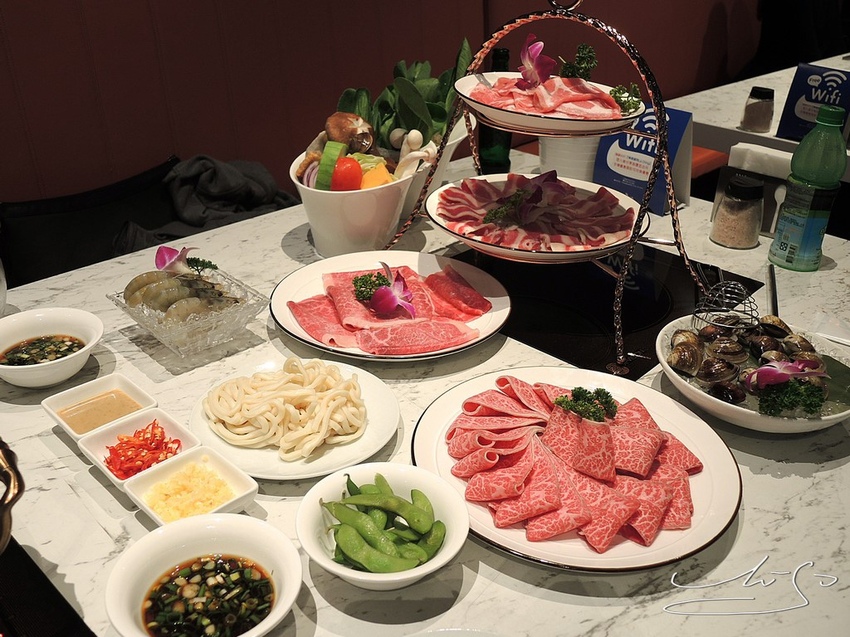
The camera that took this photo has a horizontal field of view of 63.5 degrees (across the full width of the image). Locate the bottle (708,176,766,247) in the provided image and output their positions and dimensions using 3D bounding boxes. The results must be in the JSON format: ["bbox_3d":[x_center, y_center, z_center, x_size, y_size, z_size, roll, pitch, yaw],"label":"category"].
[{"bbox_3d":[0.507,-0.173,1.104,0.077,0.098,0.077,2,28,0],"label":"bottle"}]

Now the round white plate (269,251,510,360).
[{"bbox_3d":[-0.041,-0.014,0.849,0.289,0.028,0.289,1,28,-1],"label":"round white plate"}]

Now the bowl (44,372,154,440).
[{"bbox_3d":[-0.306,0.088,0.648,0.075,0.024,0.075,24,35,36],"label":"bowl"}]

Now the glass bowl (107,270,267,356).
[{"bbox_3d":[-0.267,-0.001,0.792,0.131,0.048,0.131,-23,37,-38],"label":"glass bowl"}]

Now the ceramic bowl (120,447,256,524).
[{"bbox_3d":[-0.186,0.144,0.548,0.075,0.024,0.075,25,36,37],"label":"ceramic bowl"}]

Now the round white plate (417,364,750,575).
[{"bbox_3d":[0.125,0.124,0.601,0.270,0.026,0.270,1,28,-1],"label":"round white plate"}]

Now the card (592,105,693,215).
[{"bbox_3d":[0.402,-0.293,1.248,0.082,0.168,0.155,-21,36,-36],"label":"card"}]

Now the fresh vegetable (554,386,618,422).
[{"bbox_3d":[0.144,0.077,0.615,0.056,0.030,0.038,2,28,0],"label":"fresh vegetable"}]

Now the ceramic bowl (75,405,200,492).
[{"bbox_3d":[-0.246,0.117,0.597,0.075,0.024,0.075,24,35,35],"label":"ceramic bowl"}]

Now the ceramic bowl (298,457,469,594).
[{"bbox_3d":[-0.030,0.161,0.503,0.119,0.043,0.119,1,28,-1],"label":"ceramic bowl"}]

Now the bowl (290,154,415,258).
[{"bbox_3d":[-0.106,-0.168,1.033,0.180,0.125,0.182,1,28,-1],"label":"bowl"}]

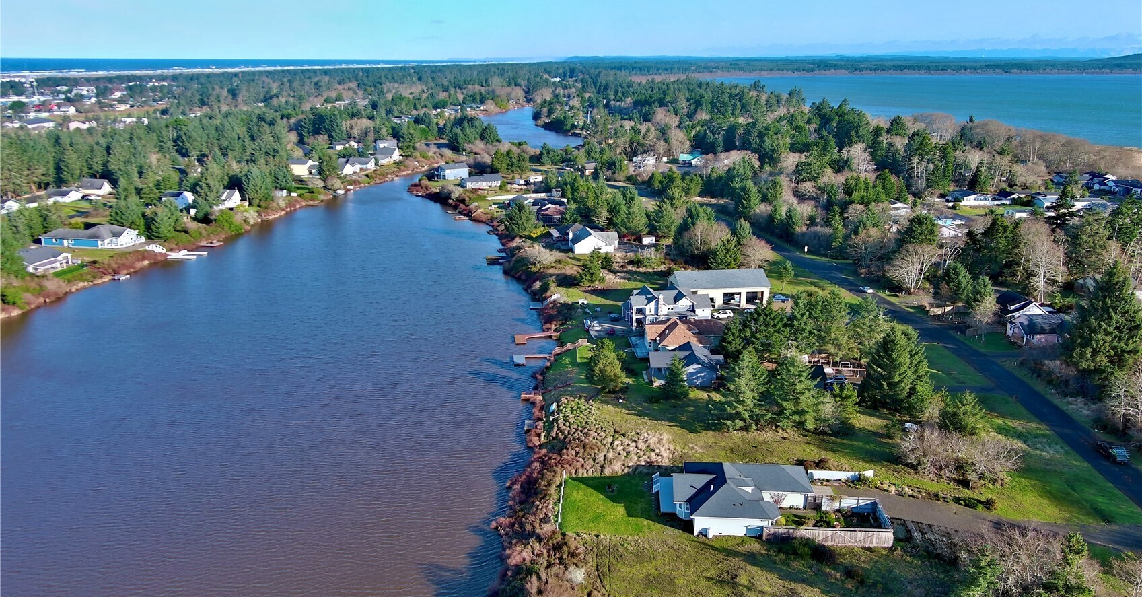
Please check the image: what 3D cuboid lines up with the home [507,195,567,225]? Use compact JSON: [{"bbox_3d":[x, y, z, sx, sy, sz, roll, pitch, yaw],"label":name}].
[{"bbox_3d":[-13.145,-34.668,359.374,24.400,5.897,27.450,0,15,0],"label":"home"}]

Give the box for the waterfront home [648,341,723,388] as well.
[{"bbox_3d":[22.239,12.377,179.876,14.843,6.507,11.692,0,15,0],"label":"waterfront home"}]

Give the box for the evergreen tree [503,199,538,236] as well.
[{"bbox_3d":[-17.970,-28.420,321.090,12.080,11.850,12.080,0,15,0],"label":"evergreen tree"}]

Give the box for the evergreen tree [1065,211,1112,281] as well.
[{"bbox_3d":[143.580,-14.000,252.440,12.350,19.750,12.350,0,15,0],"label":"evergreen tree"}]

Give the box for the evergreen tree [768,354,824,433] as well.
[{"bbox_3d":[40.076,15.881,161.477,9.470,13.610,9.470,0,15,0],"label":"evergreen tree"}]

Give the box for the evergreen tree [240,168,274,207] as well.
[{"bbox_3d":[-133.237,-47.939,390.190,14.017,15.383,14.017,0,15,0],"label":"evergreen tree"}]

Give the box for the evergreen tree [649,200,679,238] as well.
[{"bbox_3d":[31.920,-27.440,316.140,10.110,12.750,10.110,0,15,0],"label":"evergreen tree"}]

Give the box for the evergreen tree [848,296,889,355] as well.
[{"bbox_3d":[62.210,5.590,190.650,8.250,12.750,8.250,0,15,0],"label":"evergreen tree"}]

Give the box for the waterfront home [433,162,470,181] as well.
[{"bbox_3d":[-60.820,-65.010,469.730,15.500,6.900,11.500,-9,17,-31],"label":"waterfront home"}]

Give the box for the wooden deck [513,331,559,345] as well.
[{"bbox_3d":[-8.030,9.554,217.057,10.500,1.300,6.700,0,15,-3],"label":"wooden deck"}]

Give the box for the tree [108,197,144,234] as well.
[{"bbox_3d":[-162.634,-30.552,335.093,13.370,13.090,13.370,0,15,0],"label":"tree"}]

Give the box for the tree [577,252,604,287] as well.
[{"bbox_3d":[5.230,-8.330,249.050,7.030,9.700,7.030,0,15,0],"label":"tree"}]

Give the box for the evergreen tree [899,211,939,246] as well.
[{"bbox_3d":[108.310,-19.690,284.440,11.510,14.300,11.510,0,15,0],"label":"evergreen tree"}]

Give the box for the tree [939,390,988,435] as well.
[{"bbox_3d":[64.940,18.640,151.190,7.820,7.550,7.820,0,15,0],"label":"tree"}]

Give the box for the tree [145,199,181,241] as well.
[{"bbox_3d":[-143.869,-27.829,322.366,12.560,14.480,12.560,0,15,0],"label":"tree"}]

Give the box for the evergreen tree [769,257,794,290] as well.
[{"bbox_3d":[57.093,-6.421,246.801,5.750,8.904,5.750,0,15,0],"label":"evergreen tree"}]

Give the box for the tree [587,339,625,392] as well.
[{"bbox_3d":[6.949,12.762,179.111,7.330,10.340,7.330,0,15,0],"label":"tree"}]

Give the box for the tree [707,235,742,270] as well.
[{"bbox_3d":[45.469,-13.881,272.478,10.317,10.201,10.317,0,15,0],"label":"tree"}]

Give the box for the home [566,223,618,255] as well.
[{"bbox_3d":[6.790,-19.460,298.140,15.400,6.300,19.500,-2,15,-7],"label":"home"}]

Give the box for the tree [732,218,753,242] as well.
[{"bbox_3d":[57.734,-23.013,309.978,6.920,8.806,6.920,0,15,0],"label":"tree"}]

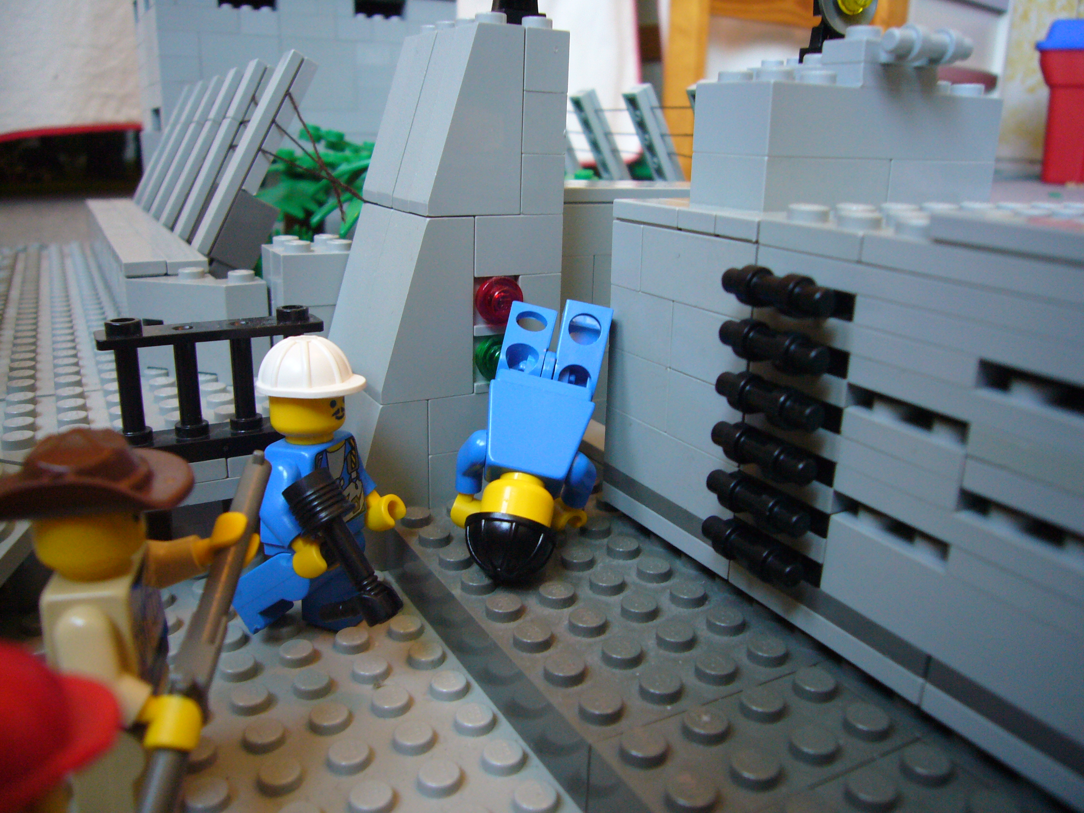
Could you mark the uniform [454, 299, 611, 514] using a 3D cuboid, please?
[{"bbox_3d":[0.000,-0.001,0.136,0.021,0.033,0.017,12,-21,-1],"label":"uniform"}]

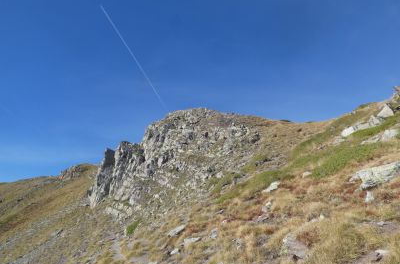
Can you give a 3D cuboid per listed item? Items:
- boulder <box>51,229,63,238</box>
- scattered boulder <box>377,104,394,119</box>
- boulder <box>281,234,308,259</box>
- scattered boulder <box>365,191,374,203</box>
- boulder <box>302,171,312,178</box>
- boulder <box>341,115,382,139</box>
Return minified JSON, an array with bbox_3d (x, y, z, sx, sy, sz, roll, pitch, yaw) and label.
[{"bbox_3d":[-12.420,8.785,24.000,1.050,0.800,0.900,0,-11,0],"label":"boulder"},{"bbox_3d":[12.041,-1.331,18.000,1.150,0.900,0.900,0,-11,0],"label":"scattered boulder"},{"bbox_3d":[1.908,2.312,5.600,0.548,0.346,0.411,0,-7,0],"label":"boulder"},{"bbox_3d":[3.240,1.233,5.300,0.190,0.200,0.170,0,-11,0],"label":"scattered boulder"},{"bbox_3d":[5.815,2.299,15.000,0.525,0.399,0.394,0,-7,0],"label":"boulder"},{"bbox_3d":[10.483,-0.357,18.000,2.700,1.450,1.500,0,-11,0],"label":"boulder"}]

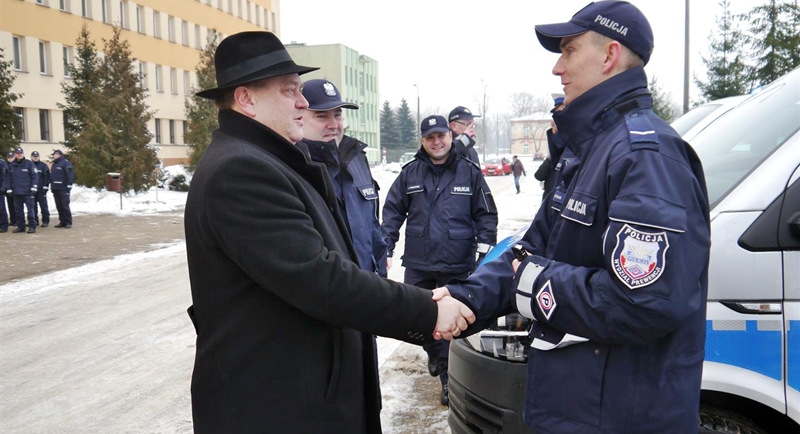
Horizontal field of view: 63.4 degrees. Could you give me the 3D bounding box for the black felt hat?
[{"bbox_3d":[-0.334,-0.355,1.540,0.300,0.133,0.270,-12,5,1],"label":"black felt hat"}]

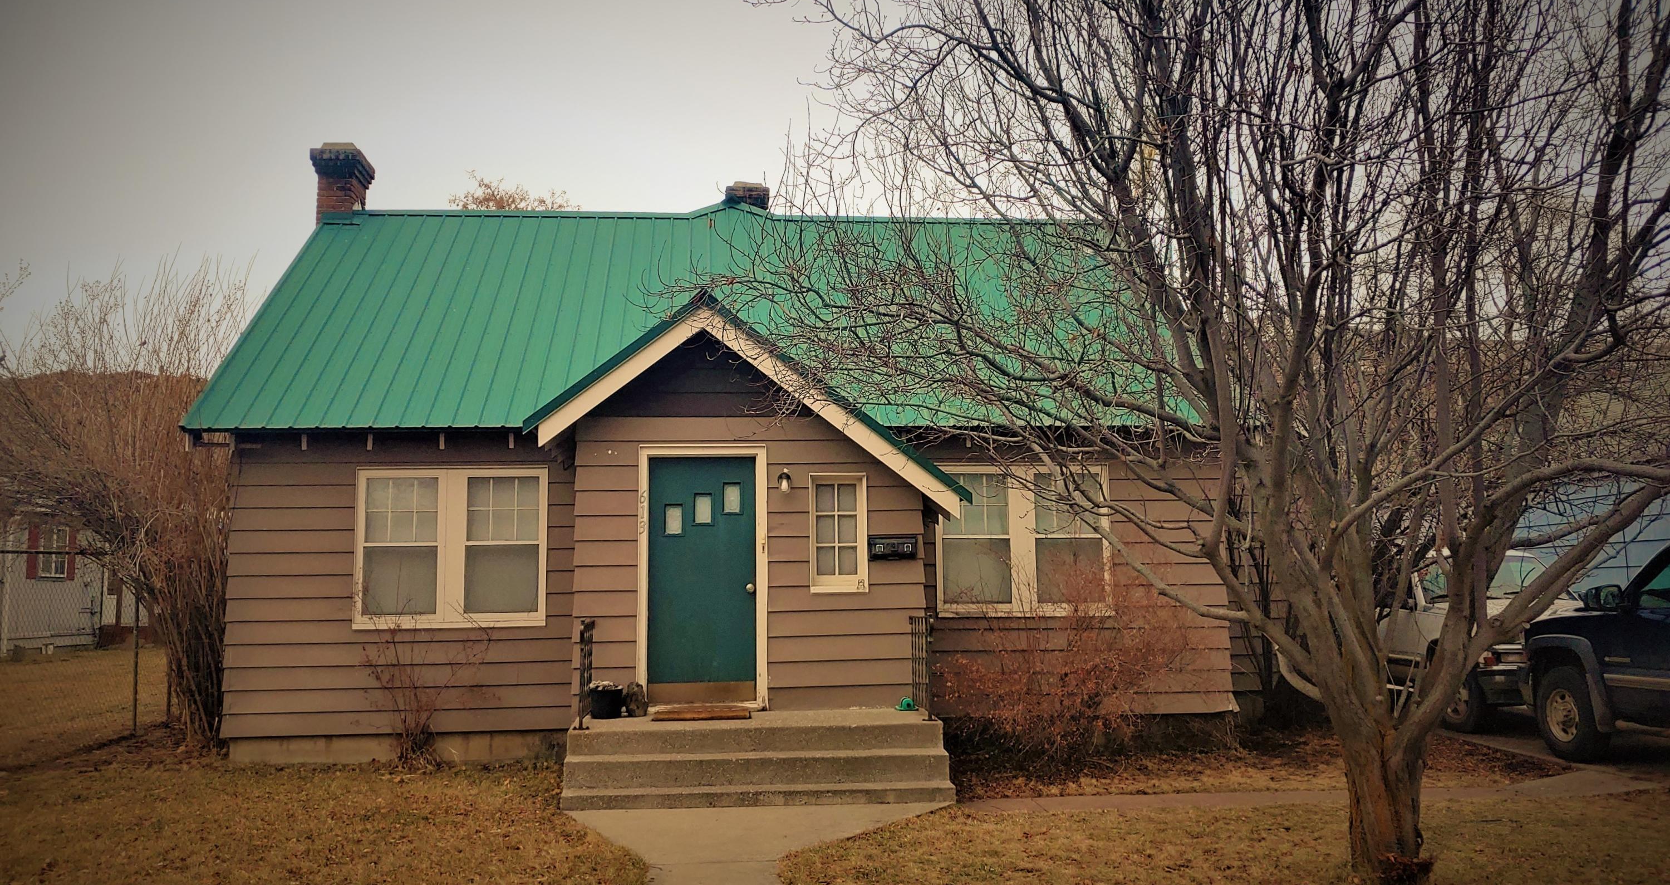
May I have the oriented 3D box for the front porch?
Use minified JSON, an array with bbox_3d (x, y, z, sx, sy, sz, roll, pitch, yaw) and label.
[{"bbox_3d":[-0.570,2.360,9.100,2.740,0.480,1.570,0,-6,-5],"label":"front porch"}]

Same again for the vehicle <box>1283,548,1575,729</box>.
[{"bbox_3d":[6.744,2.126,13.576,1.880,1.750,4.950,0,-6,-2],"label":"vehicle"}]

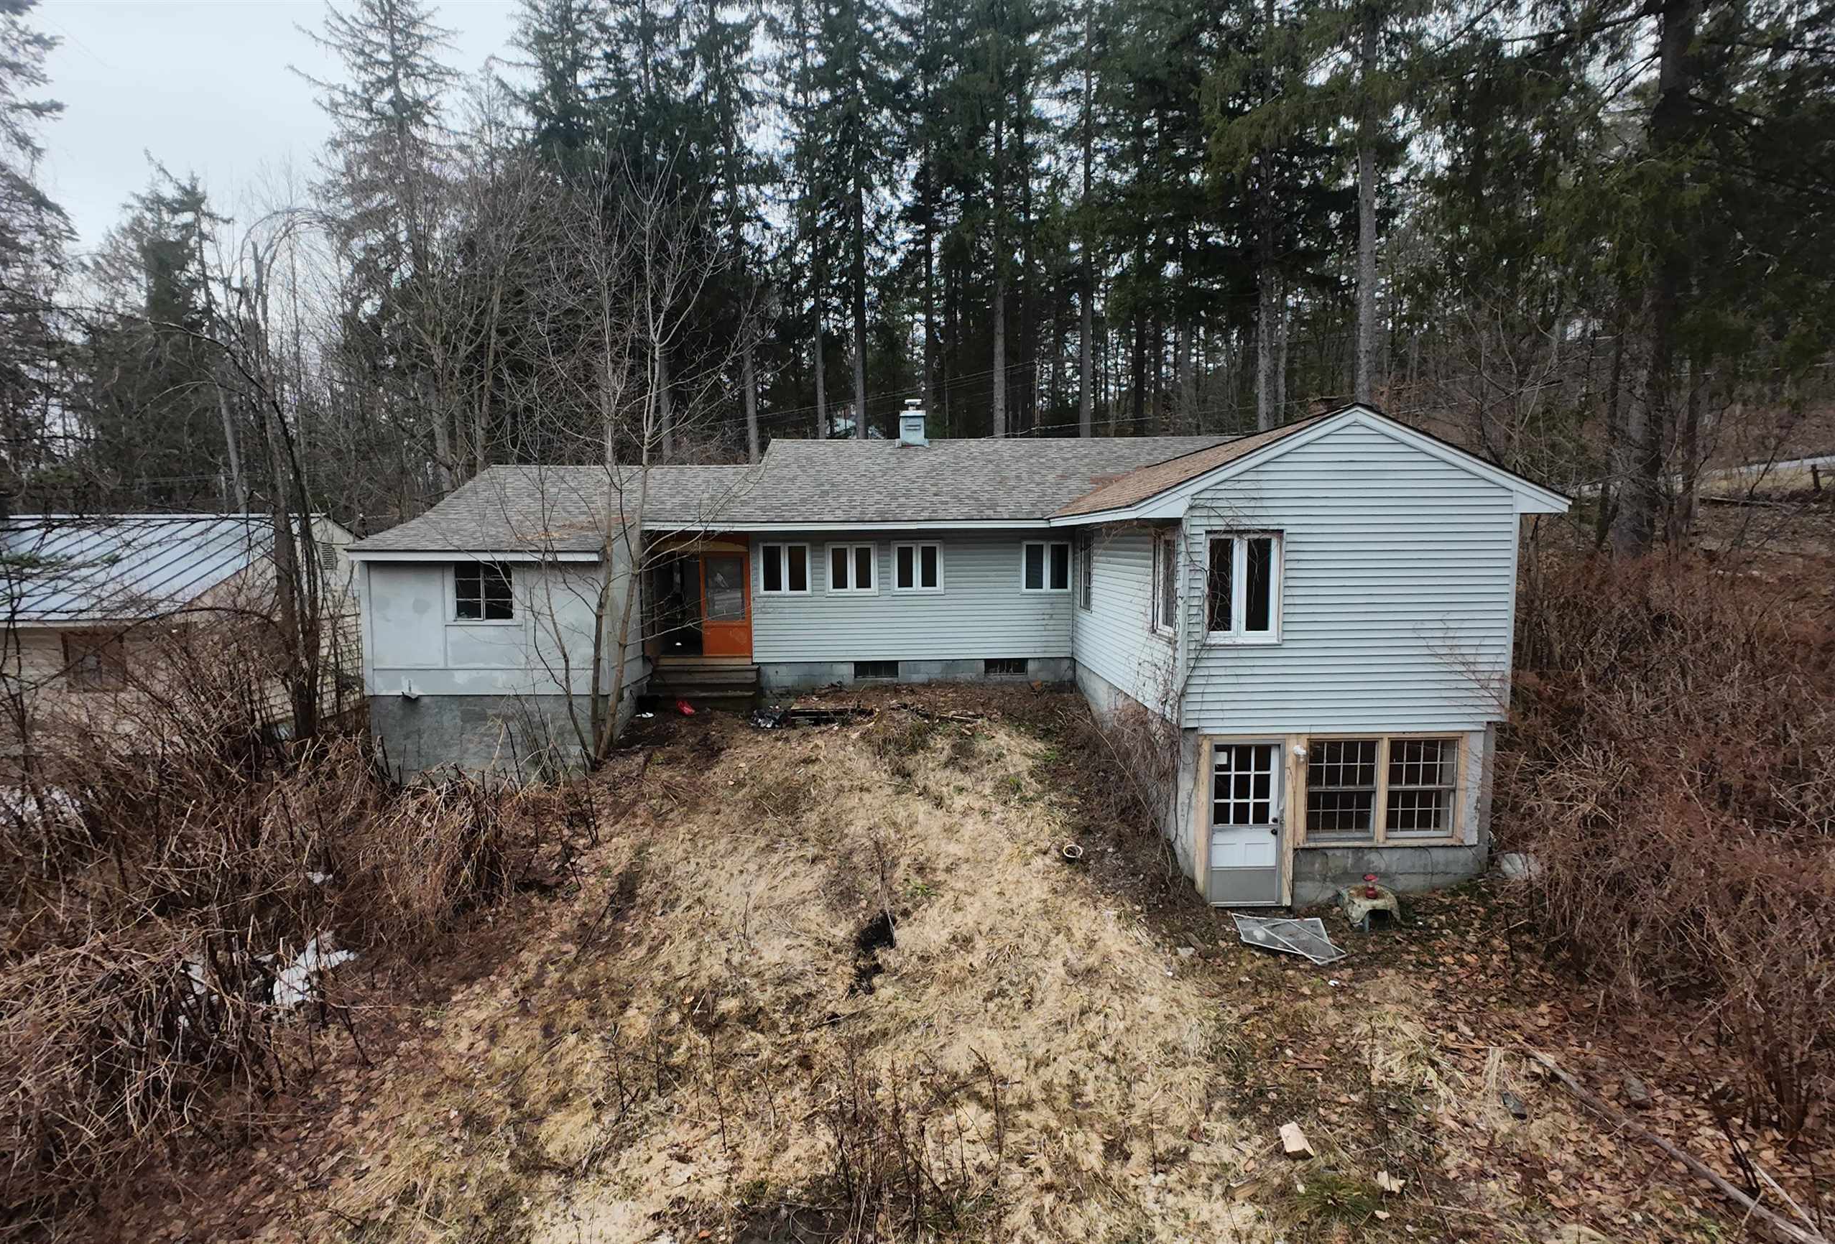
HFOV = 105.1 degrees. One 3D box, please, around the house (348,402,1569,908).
[{"bbox_3d":[-0.476,-0.467,13.646,15.600,6.900,11.550,-1,6,-2],"label":"house"}]

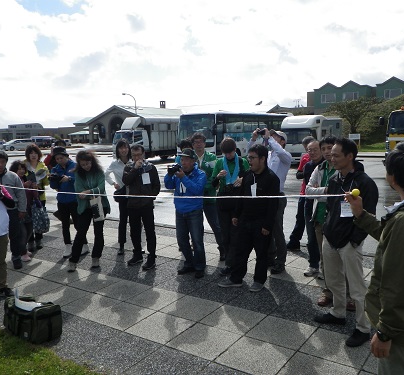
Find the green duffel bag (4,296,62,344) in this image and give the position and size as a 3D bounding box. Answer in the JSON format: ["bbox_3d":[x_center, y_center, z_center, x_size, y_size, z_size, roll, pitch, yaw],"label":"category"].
[{"bbox_3d":[-1.595,1.208,3.811,0.490,0.285,0.270,5,9,42],"label":"green duffel bag"}]

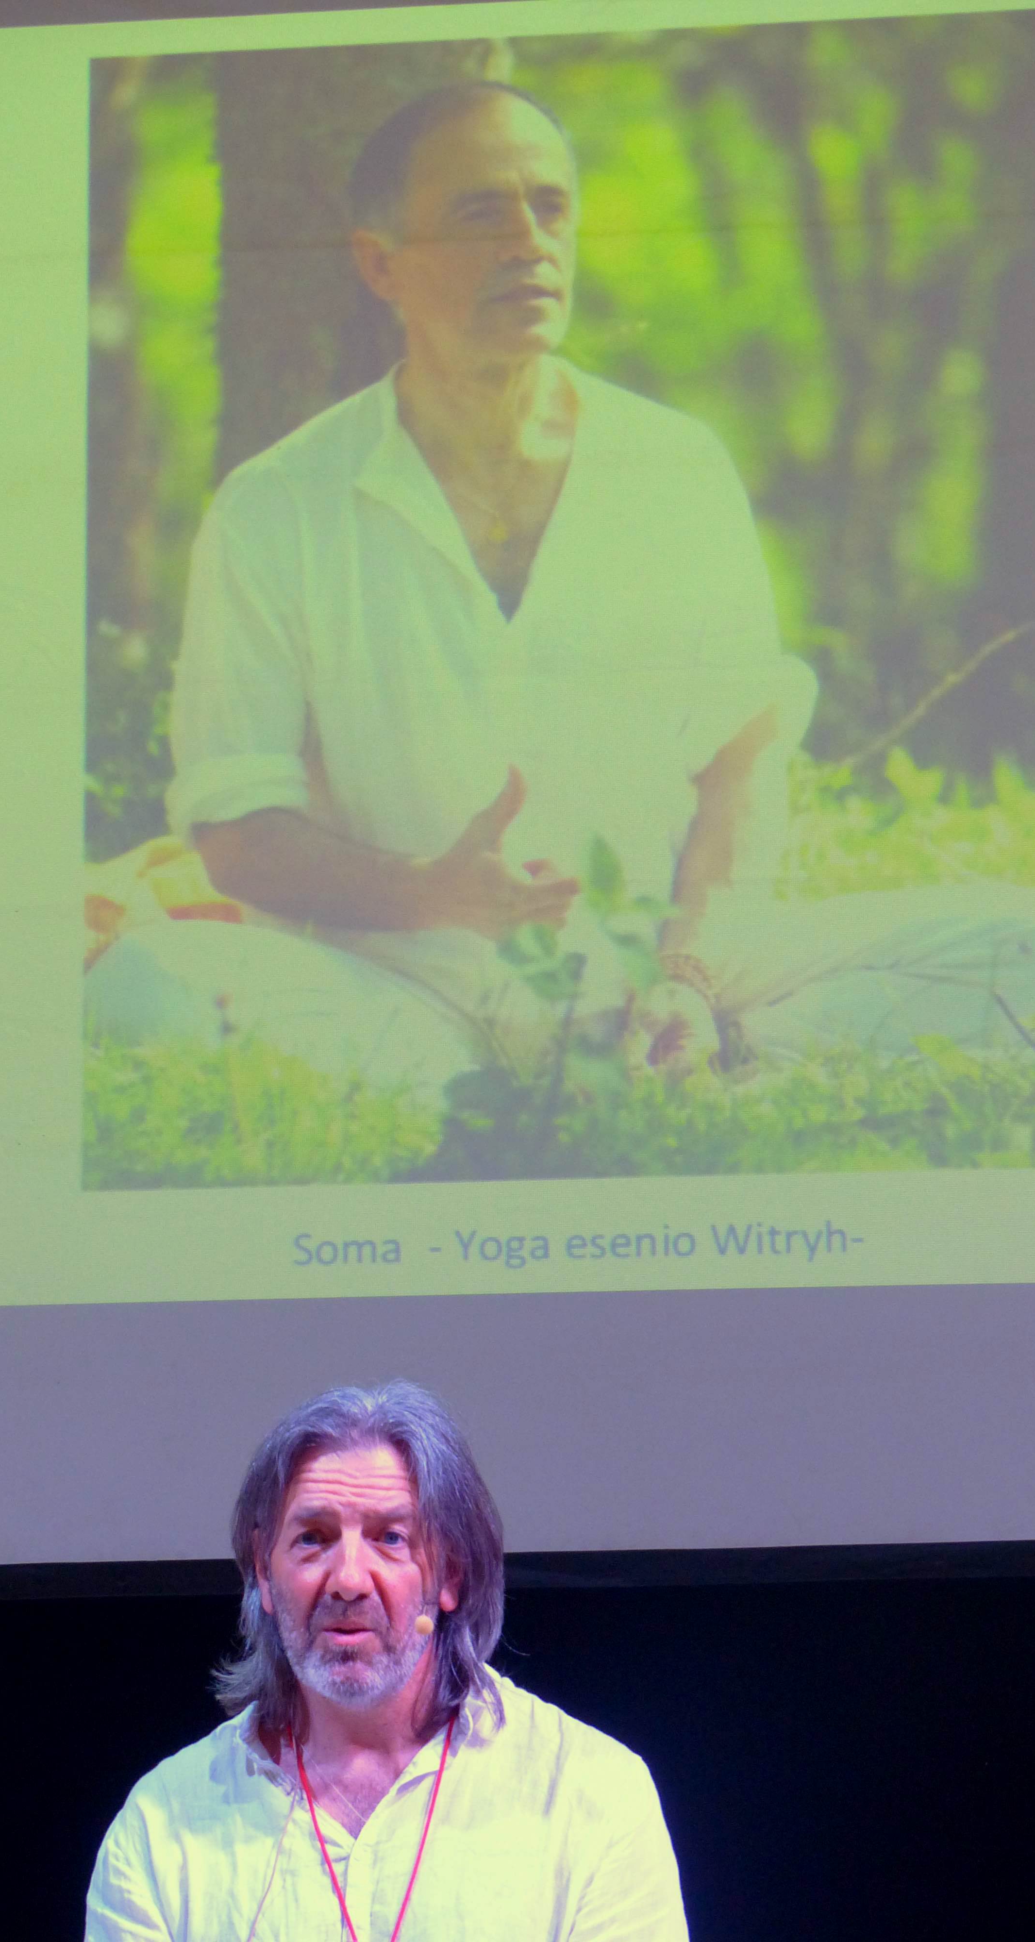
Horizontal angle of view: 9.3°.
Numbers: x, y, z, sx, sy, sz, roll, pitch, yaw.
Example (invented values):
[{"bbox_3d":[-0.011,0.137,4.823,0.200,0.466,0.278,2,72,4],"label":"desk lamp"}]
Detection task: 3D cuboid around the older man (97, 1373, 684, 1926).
[{"bbox_3d":[-0.098,1.169,4.892,0.560,1.720,0.380,-2,-11,10],"label":"older man"}]

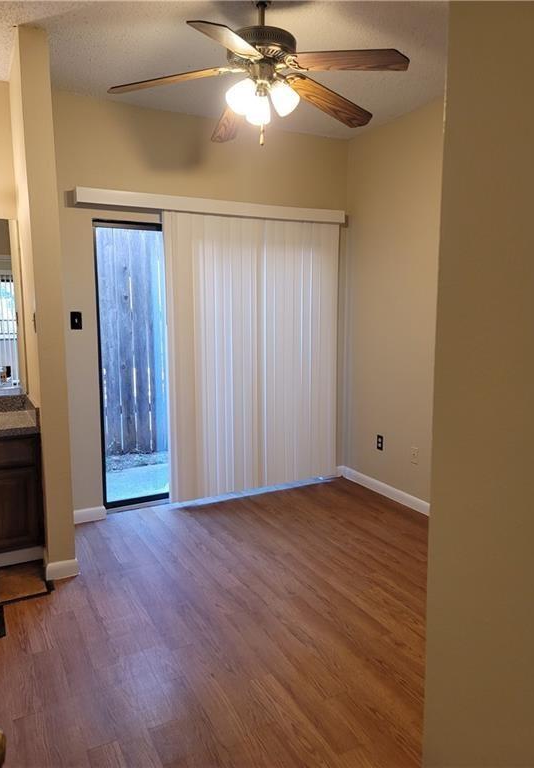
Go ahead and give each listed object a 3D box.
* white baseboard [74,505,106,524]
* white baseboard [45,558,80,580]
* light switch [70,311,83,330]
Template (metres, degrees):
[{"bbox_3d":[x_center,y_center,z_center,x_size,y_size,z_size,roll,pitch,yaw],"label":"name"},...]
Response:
[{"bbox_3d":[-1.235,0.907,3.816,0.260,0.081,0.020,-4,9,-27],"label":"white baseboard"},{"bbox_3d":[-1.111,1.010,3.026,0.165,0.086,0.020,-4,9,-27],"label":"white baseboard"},{"bbox_3d":[-1.245,-0.412,3.636,0.071,0.115,0.014,-4,9,-27],"label":"light switch"}]

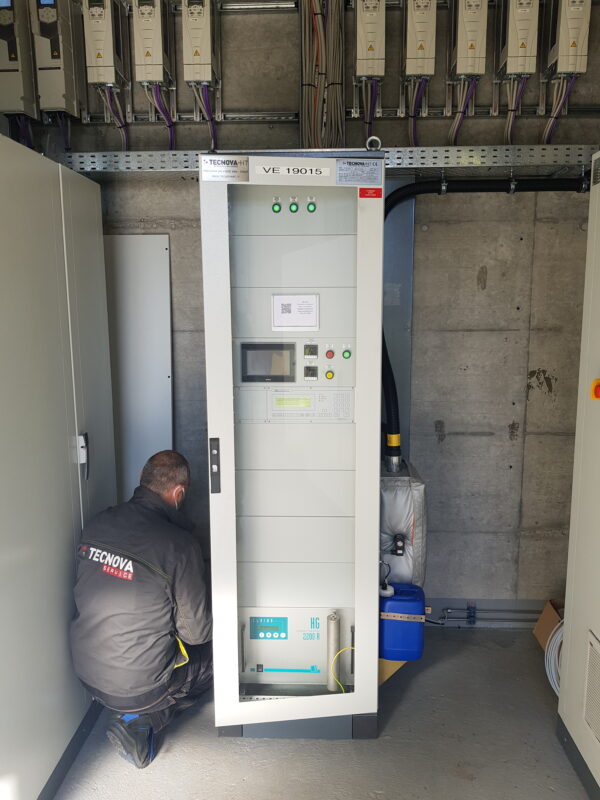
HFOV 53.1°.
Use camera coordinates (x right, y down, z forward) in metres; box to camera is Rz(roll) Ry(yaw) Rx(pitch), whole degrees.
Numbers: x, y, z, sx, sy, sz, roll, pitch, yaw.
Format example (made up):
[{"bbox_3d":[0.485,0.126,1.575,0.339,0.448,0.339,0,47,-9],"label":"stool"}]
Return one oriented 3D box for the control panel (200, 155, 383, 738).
[{"bbox_3d":[-0.011,0.197,2.415,0.600,2.100,0.640,0,7,1],"label":"control panel"}]

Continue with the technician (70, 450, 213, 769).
[{"bbox_3d":[-0.530,0.734,2.338,0.540,1.060,0.700,5,9,35],"label":"technician"}]

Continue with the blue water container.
[{"bbox_3d":[0.439,0.996,2.731,0.215,0.305,0.200,0,7,1],"label":"blue water container"}]

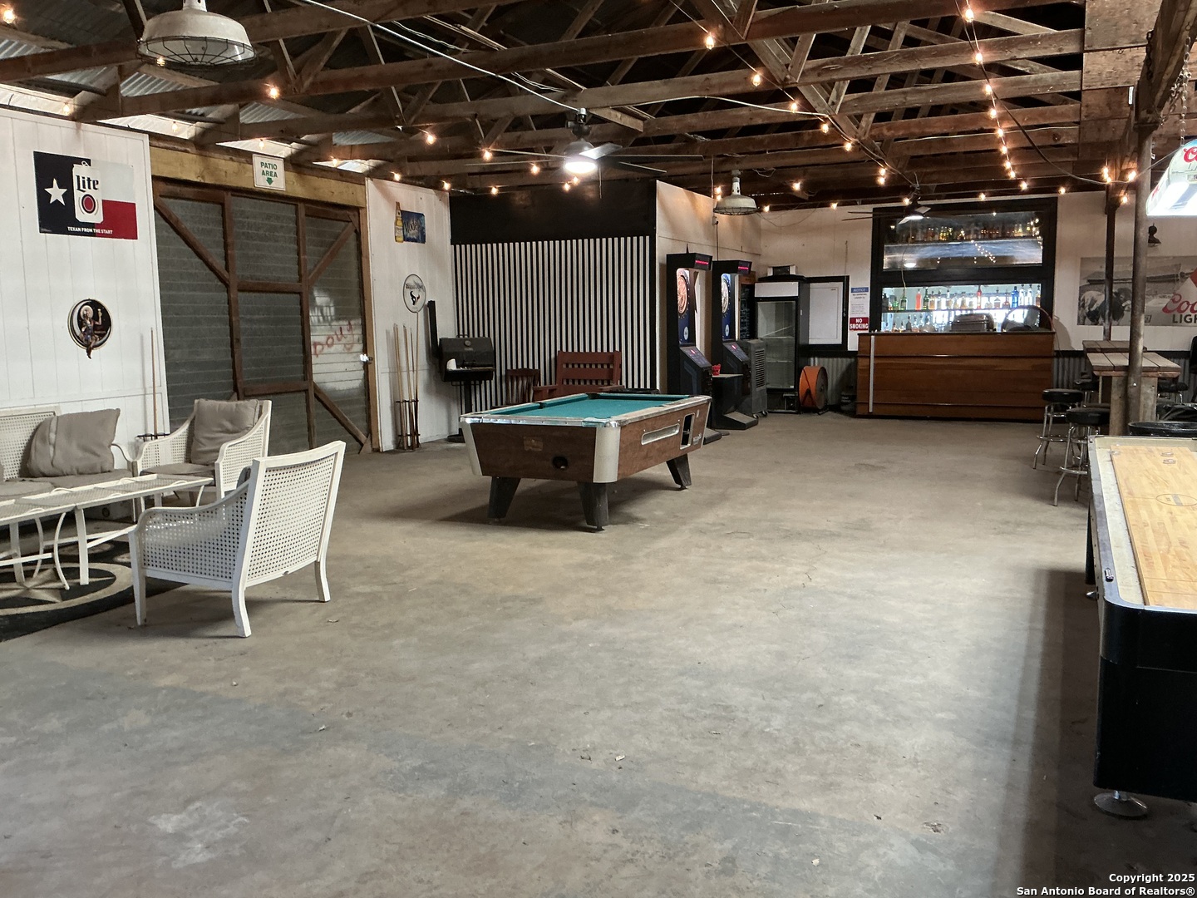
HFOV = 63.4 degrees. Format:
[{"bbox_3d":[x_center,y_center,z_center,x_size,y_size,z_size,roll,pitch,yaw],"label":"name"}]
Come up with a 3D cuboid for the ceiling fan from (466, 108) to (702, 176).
[{"bbox_3d":[-0.131,-2.332,7.350,1.850,0.500,1.850,-1,8,0],"label":"ceiling fan"}]

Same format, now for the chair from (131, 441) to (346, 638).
[{"bbox_3d":[-1.773,0.409,4.811,0.799,0.834,0.685,2,7,19],"label":"chair"}]

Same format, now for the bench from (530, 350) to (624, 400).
[{"bbox_3d":[-0.246,-0.542,11.477,0.950,1.140,0.680,3,9,26],"label":"bench"}]

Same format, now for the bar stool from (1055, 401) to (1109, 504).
[{"bbox_3d":[4.038,0.068,7.976,0.460,0.770,0.460,3,9,26],"label":"bar stool"}]

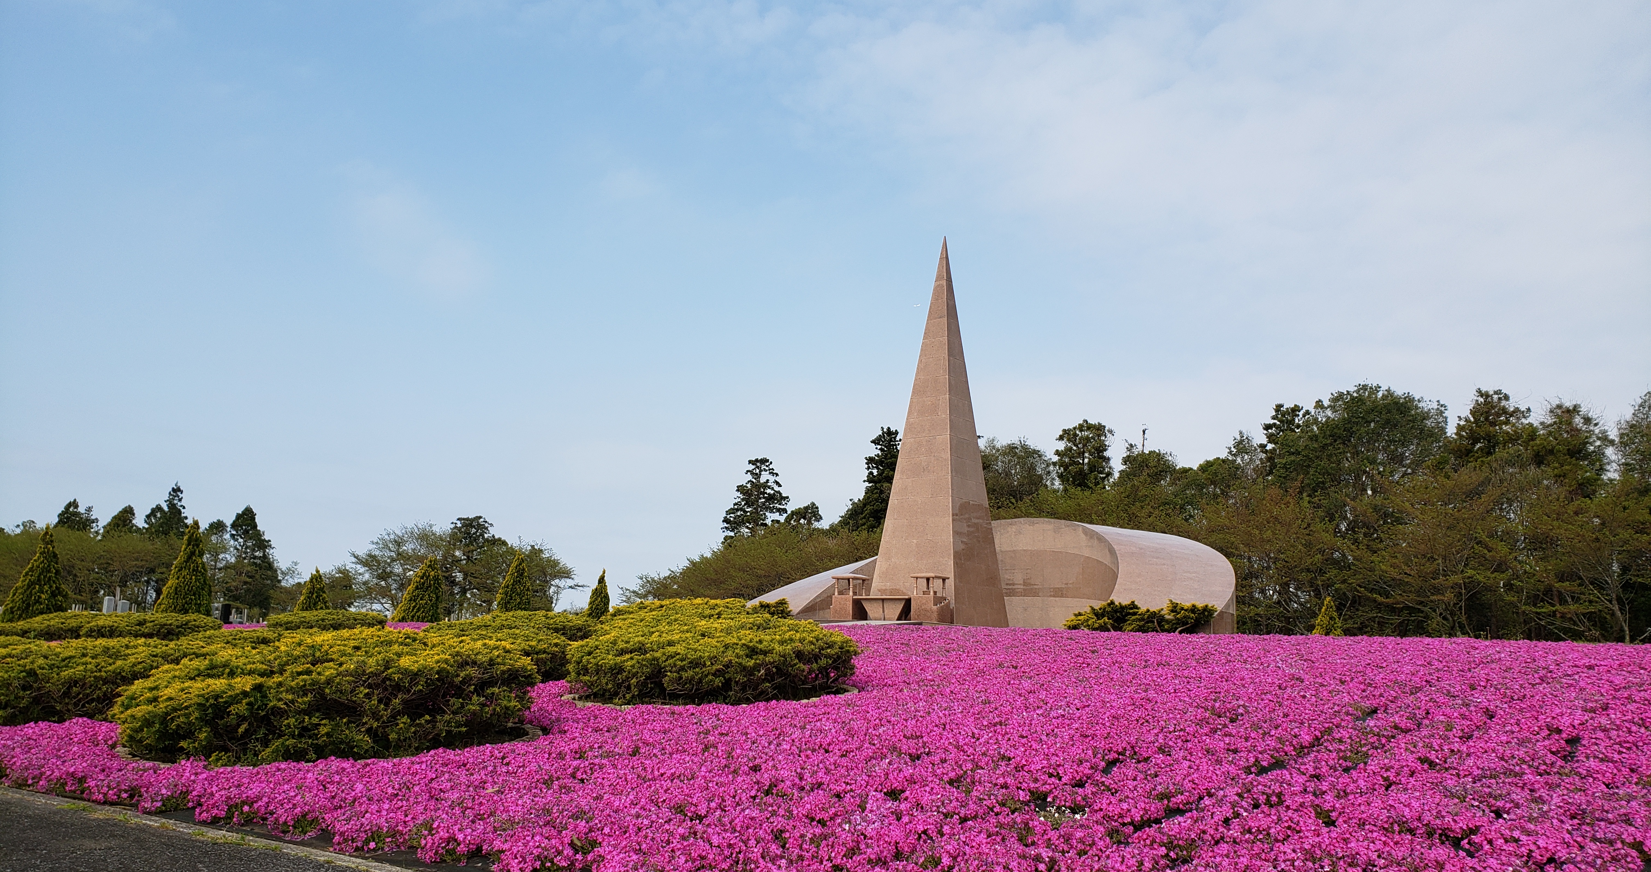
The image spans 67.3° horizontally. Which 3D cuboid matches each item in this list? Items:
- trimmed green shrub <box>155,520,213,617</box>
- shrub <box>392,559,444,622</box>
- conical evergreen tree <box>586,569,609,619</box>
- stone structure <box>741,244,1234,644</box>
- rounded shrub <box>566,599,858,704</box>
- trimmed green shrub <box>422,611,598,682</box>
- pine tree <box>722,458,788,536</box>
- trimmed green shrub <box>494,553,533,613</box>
[{"bbox_3d":[-16.030,3.524,31.220,1.550,2.801,1.550,6,-10,-26],"label":"trimmed green shrub"},{"bbox_3d":[-12.187,4.687,37.162,1.500,2.064,1.500,5,-9,-18],"label":"shrub"},{"bbox_3d":[-6.930,5.042,38.134,0.750,1.709,0.750,3,-9,-10],"label":"conical evergreen tree"},{"bbox_3d":[6.201,0.184,48.172,20.543,15.106,13.696,-5,-11,37],"label":"stone structure"},{"bbox_3d":[-1.263,2.372,13.982,3.250,1.041,3.250,3,-9,-5],"label":"rounded shrub"},{"bbox_3d":[-4.495,2.813,16.967,2.600,0.854,2.800,4,-9,-14],"label":"trimmed green shrub"},{"bbox_3d":[-5.066,7.798,88.982,5.500,12.483,5.500,2,-9,-3],"label":"pine tree"},{"bbox_3d":[-9.027,4.516,36.174,1.200,2.218,1.200,4,-9,-14],"label":"trimmed green shrub"}]

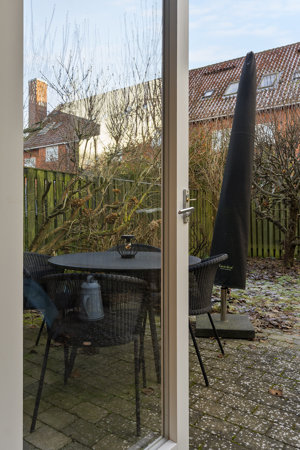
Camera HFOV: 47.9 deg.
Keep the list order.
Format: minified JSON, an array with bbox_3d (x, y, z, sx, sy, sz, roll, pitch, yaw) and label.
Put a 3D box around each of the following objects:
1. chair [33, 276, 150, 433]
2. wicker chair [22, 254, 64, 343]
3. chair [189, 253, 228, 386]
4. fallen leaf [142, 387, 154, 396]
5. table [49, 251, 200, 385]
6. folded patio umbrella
[{"bbox_3d":[-0.312,0.630,1.913,0.610,0.800,0.580,0,0,3],"label":"chair"},{"bbox_3d":[-0.763,0.630,2.563,0.580,0.800,0.610,0,0,6],"label":"wicker chair"},{"bbox_3d":[0.250,0.630,2.514,0.580,0.800,0.610,0,0,21],"label":"chair"},{"bbox_3d":[-0.009,1.020,2.075,0.070,0.022,0.070,0,0,0],"label":"fallen leaf"},{"bbox_3d":[-0.194,0.647,2.610,1.160,0.766,1.160,0,0,0],"label":"table"},{"bbox_3d":[0.876,-0.558,3.350,0.375,2.350,0.370,5,0,11],"label":"folded patio umbrella"}]

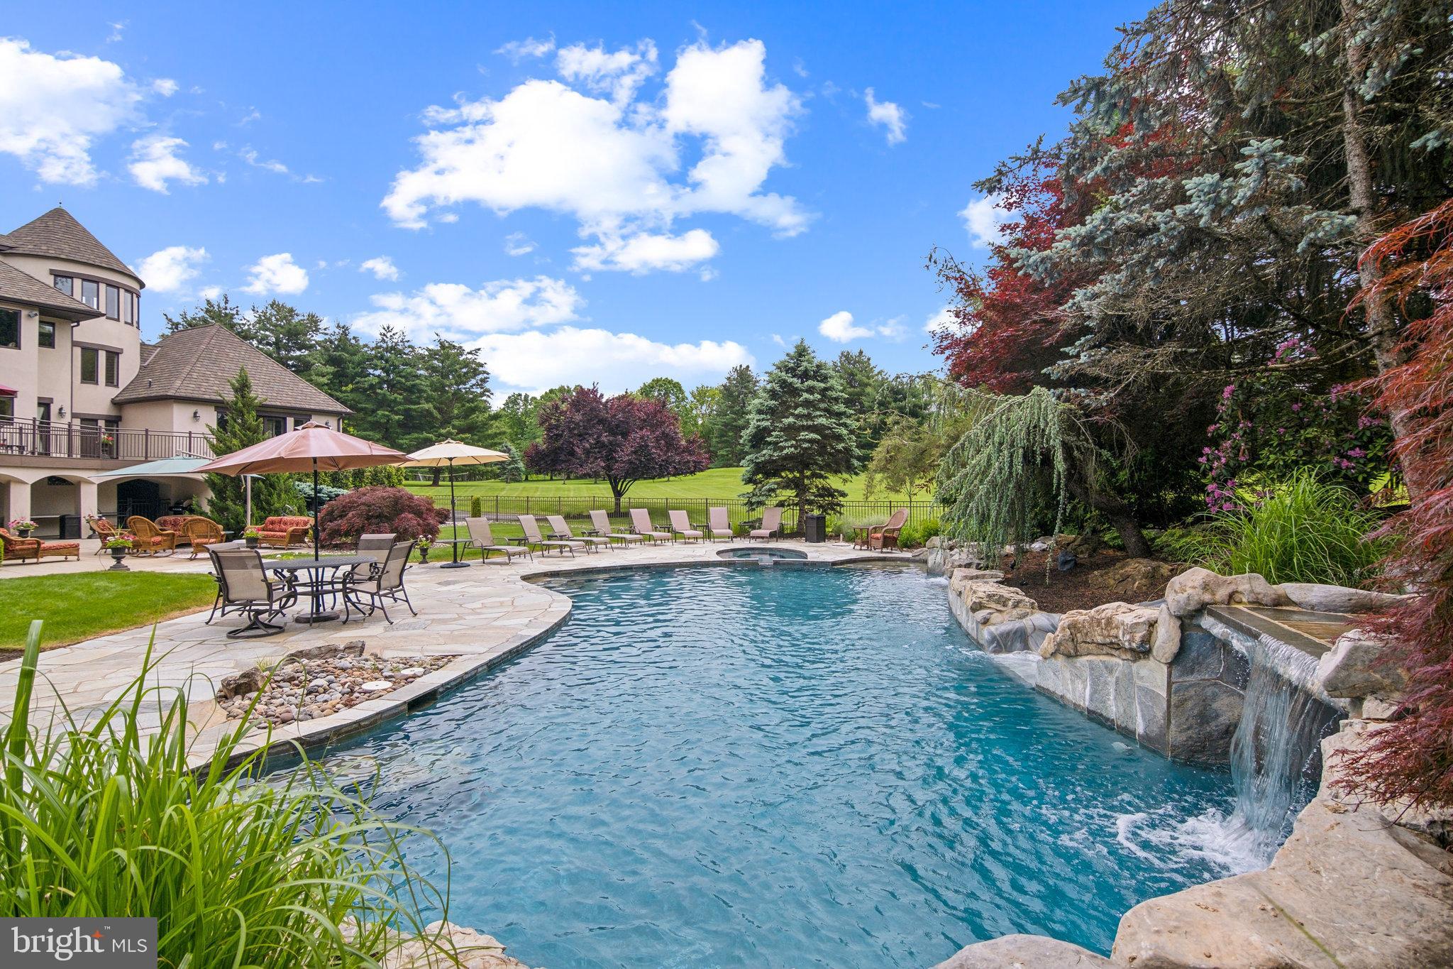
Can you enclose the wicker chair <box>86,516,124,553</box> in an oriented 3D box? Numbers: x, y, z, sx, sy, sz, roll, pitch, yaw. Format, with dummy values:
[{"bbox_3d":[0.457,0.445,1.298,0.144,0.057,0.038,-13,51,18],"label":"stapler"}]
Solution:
[{"bbox_3d":[-15.500,1.277,17.302,0.800,0.960,0.700,0,0,-20],"label":"wicker chair"}]

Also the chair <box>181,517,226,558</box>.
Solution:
[{"bbox_3d":[-12.270,1.263,16.152,0.700,0.980,0.800,0,0,-18],"label":"chair"}]

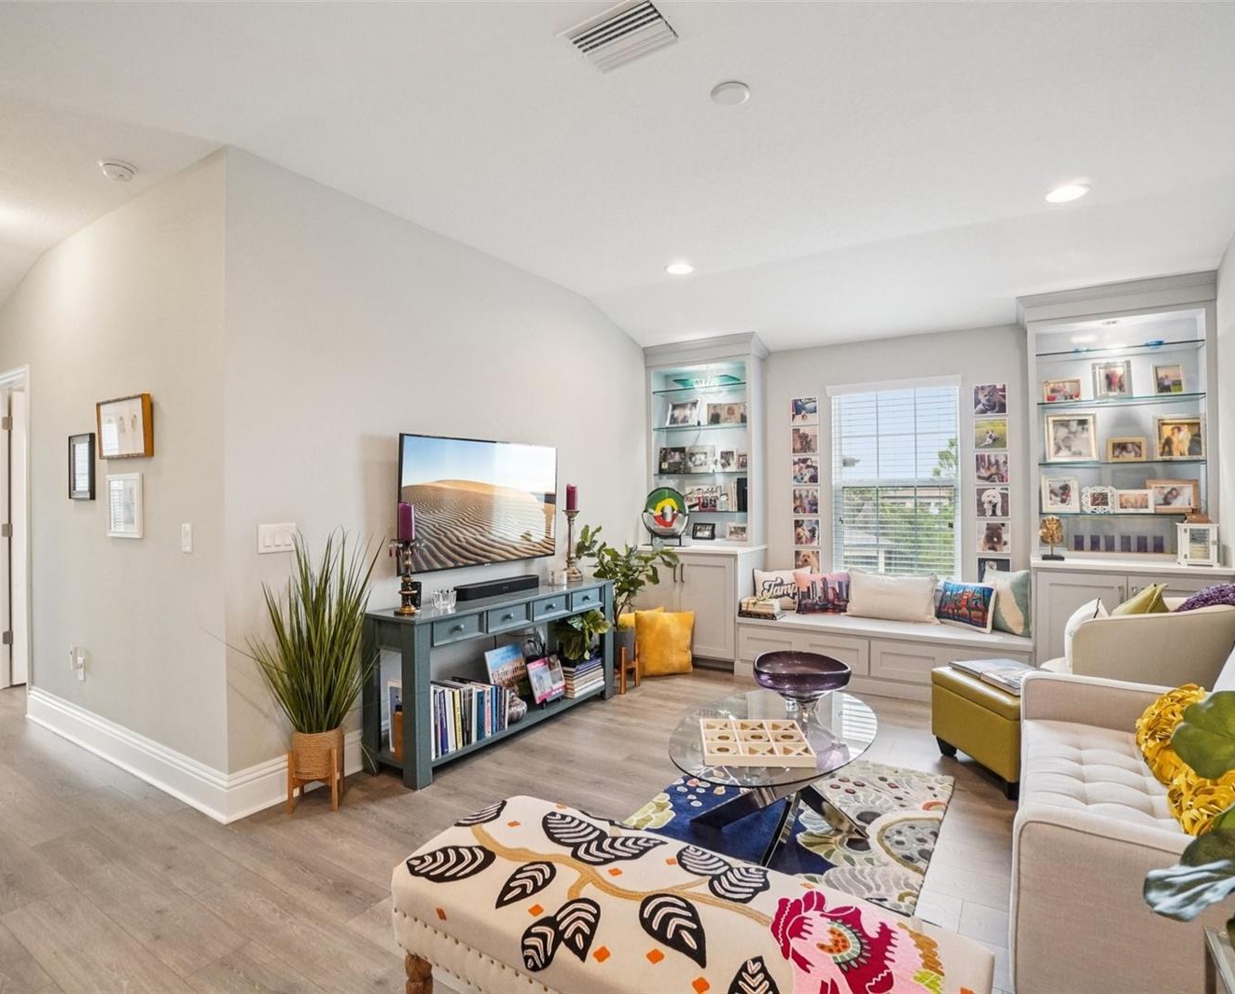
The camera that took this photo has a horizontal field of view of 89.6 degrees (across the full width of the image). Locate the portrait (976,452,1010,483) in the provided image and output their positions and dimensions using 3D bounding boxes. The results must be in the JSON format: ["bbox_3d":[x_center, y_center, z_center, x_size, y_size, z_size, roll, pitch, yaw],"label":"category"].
[{"bbox_3d":[2.607,-0.200,4.325,0.210,0.210,0.022,0,0,32],"label":"portrait"}]

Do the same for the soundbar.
[{"bbox_3d":[-0.696,0.521,3.595,0.100,0.069,0.650,0,0,32],"label":"soundbar"}]

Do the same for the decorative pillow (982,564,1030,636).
[{"bbox_3d":[2.558,0.675,4.115,0.130,0.420,0.410,11,-3,-13],"label":"decorative pillow"}]

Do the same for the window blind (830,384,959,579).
[{"bbox_3d":[2.048,-0.113,4.630,0.890,1.440,0.060,0,0,32],"label":"window blind"}]

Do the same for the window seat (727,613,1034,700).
[{"bbox_3d":[1.847,1.100,4.443,1.848,0.440,0.630,0,0,32],"label":"window seat"}]

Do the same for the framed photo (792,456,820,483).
[{"bbox_3d":[1.502,-0.209,4.961,0.213,0.215,0.020,0,0,32],"label":"framed photo"}]

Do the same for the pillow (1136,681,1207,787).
[{"bbox_3d":[1.793,0.707,1.913,0.150,0.350,0.400,38,19,27],"label":"pillow"}]

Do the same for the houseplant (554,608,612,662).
[{"bbox_3d":[-0.228,0.890,3.989,0.310,0.310,0.330,0,0,32],"label":"houseplant"}]

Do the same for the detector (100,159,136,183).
[{"bbox_3d":[-2.123,-1.386,2.646,0.130,0.042,0.130,0,0,32],"label":"detector"}]

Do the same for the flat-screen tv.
[{"bbox_3d":[-0.759,0.037,3.673,0.050,0.712,1.235,0,0,32],"label":"flat-screen tv"}]

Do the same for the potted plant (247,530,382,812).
[{"bbox_3d":[-1.275,0.735,2.640,0.480,1.180,0.550,0,0,33],"label":"potted plant"}]

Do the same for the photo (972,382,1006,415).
[{"bbox_3d":[2.543,-0.662,4.239,0.215,0.215,0.022,0,0,33],"label":"photo"}]

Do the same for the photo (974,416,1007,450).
[{"bbox_3d":[2.547,-0.431,4.236,0.215,0.215,0.022,0,0,33],"label":"photo"}]

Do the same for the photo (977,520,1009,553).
[{"bbox_3d":[2.590,0.279,4.278,0.210,0.215,0.020,0,0,32],"label":"photo"}]

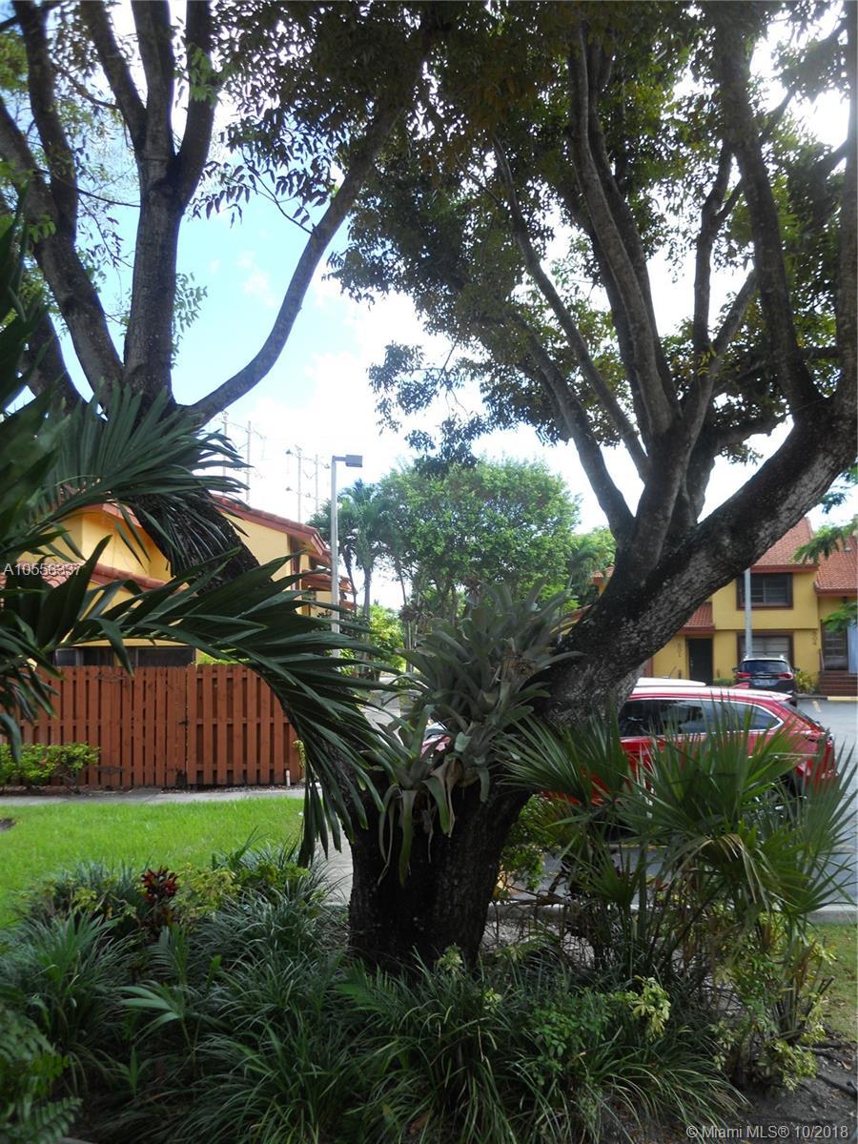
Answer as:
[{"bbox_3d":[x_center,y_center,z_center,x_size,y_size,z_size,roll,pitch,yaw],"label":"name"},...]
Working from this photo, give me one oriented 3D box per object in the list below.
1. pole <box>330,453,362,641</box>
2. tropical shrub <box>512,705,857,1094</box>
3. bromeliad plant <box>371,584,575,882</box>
[{"bbox_3d":[-2.480,0.200,27.800,0.980,7.400,0.420,0,-3,-6],"label":"pole"},{"bbox_3d":[1.280,1.650,4.950,1.720,1.750,1.500,0,-3,0],"label":"tropical shrub"},{"bbox_3d":[0.265,0.990,5.700,1.230,1.780,1.000,0,-3,0],"label":"bromeliad plant"}]

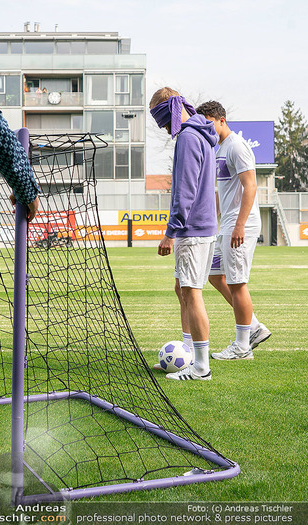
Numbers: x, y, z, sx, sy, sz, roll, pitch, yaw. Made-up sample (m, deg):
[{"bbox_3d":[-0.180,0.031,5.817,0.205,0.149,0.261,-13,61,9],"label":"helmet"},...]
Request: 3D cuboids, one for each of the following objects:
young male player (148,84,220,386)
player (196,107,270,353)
[{"bbox_3d":[0.204,-0.192,4.916,0.450,1.833,0.500,0,3,8],"label":"young male player"},{"bbox_3d":[0.583,-0.237,5.625,0.550,1.861,0.520,-1,3,-20],"label":"player"}]

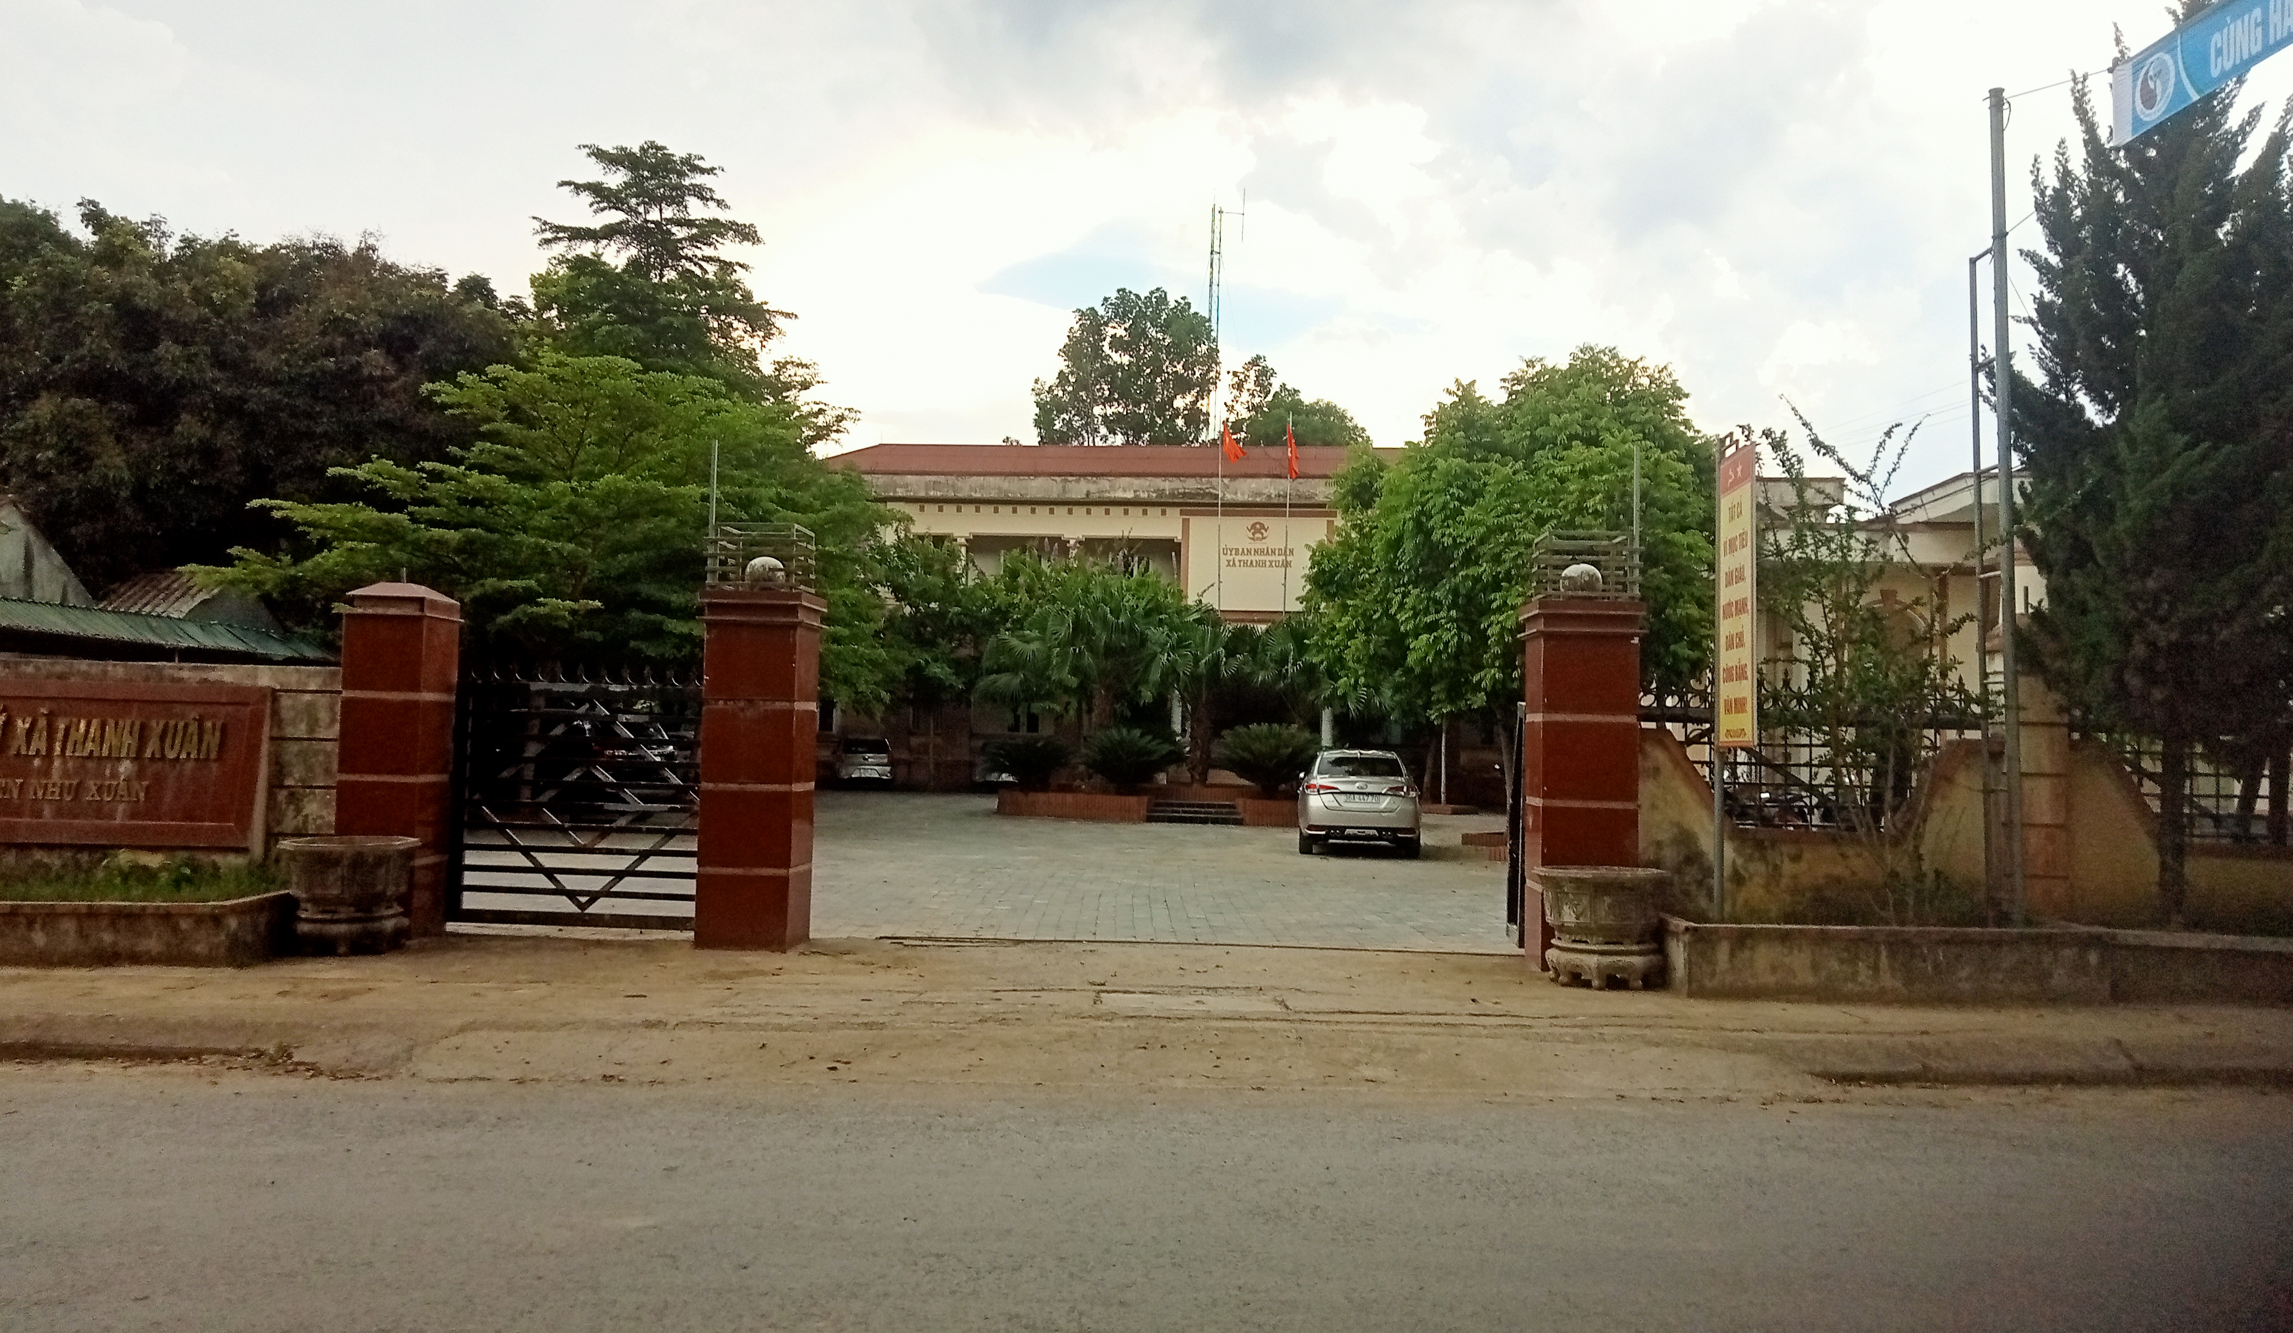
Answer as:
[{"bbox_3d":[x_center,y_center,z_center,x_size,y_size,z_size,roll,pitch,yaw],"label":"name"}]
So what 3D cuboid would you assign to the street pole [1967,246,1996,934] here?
[{"bbox_3d":[5.498,-0.524,12.198,0.060,4.407,0.060,-1,-3,3],"label":"street pole"}]

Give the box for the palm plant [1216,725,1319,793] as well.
[{"bbox_3d":[2.301,1.749,35.125,1.970,1.380,1.970,1,-2,4],"label":"palm plant"}]

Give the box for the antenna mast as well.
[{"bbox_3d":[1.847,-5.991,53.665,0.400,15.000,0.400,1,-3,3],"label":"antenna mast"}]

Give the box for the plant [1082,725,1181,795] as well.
[{"bbox_3d":[-0.281,1.754,35.724,1.970,1.320,1.970,1,-2,4],"label":"plant"}]

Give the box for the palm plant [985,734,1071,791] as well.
[{"bbox_3d":[-2.412,1.948,37.000,1.700,1.150,1.600,1,-3,3],"label":"palm plant"}]

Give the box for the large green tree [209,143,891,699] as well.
[{"bbox_3d":[-10.276,-3.168,32.000,10.800,11.300,9.500,1,-3,3],"label":"large green tree"}]

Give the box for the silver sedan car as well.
[{"bbox_3d":[3.111,1.980,27.277,1.730,1.475,4.425,1,-2,5],"label":"silver sedan car"}]

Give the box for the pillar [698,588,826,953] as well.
[{"bbox_3d":[-2.883,0.793,13.949,0.740,2.660,0.750,1,-2,4],"label":"pillar"}]

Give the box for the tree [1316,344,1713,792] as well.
[{"bbox_3d":[5.385,-0.892,27.333,6.000,7.300,5.800,1,-2,4],"label":"tree"}]

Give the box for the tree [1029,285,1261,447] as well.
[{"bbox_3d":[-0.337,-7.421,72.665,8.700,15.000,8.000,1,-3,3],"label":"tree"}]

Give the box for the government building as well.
[{"bbox_3d":[3.687,-1.629,58.701,32.000,11.000,8.500,1,-2,4],"label":"government building"}]

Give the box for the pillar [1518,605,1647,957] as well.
[{"bbox_3d":[3.010,0.826,12.844,0.751,2.492,0.804,1,-3,3],"label":"pillar"}]

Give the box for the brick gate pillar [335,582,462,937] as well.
[{"bbox_3d":[-5.689,0.739,14.149,0.650,2.680,0.660,1,-2,4],"label":"brick gate pillar"}]

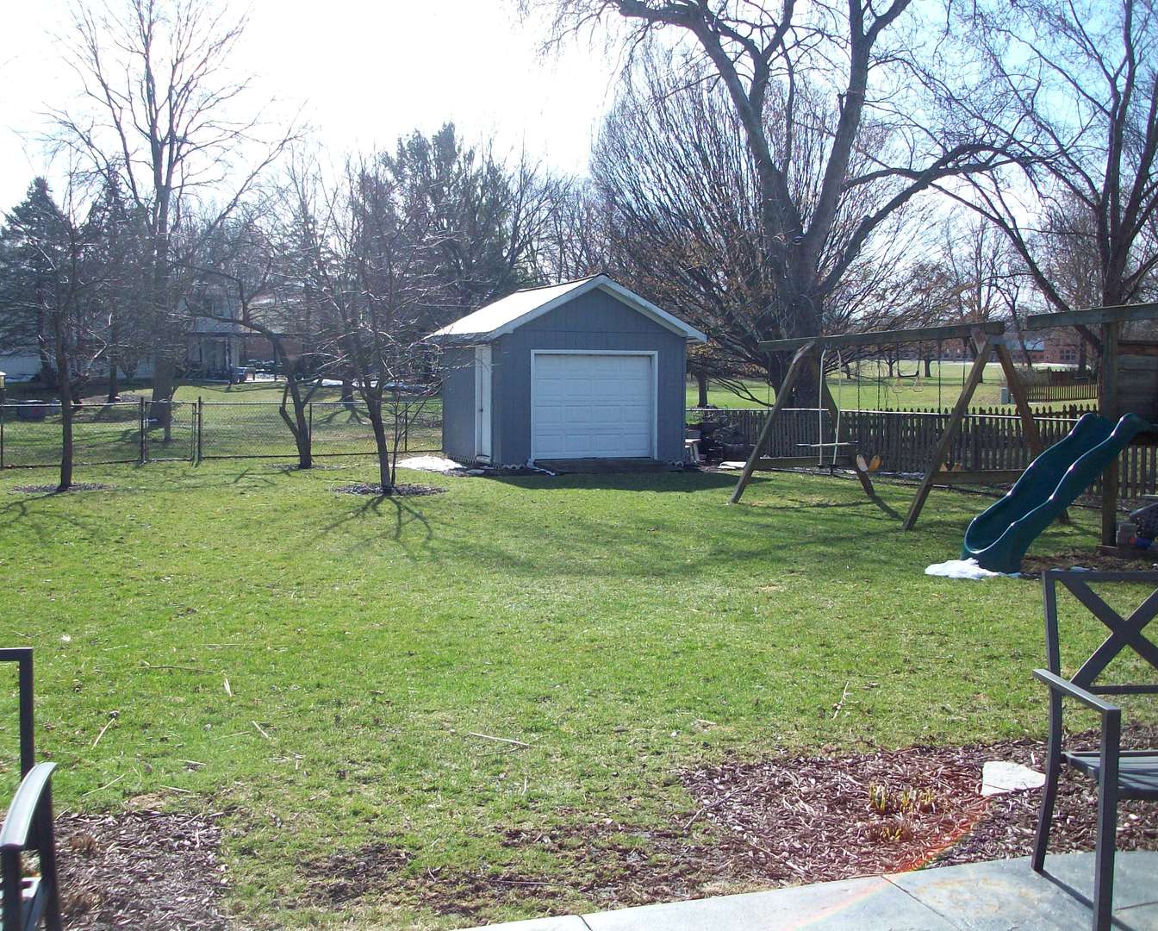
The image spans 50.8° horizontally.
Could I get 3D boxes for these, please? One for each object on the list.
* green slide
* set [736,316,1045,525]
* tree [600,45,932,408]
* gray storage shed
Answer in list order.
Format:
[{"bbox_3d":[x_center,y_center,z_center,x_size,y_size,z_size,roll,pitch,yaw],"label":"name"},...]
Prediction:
[{"bbox_3d":[4.349,0.200,10.966,1.680,1.320,0.600,-2,5,-23],"label":"green slide"},{"bbox_3d":[3.611,-0.599,15.477,2.353,2.246,4.758,-2,5,-25],"label":"set"},{"bbox_3d":[5.441,-6.569,35.612,9.916,11.236,9.712,0,4,0],"label":"tree"},{"bbox_3d":[-0.439,-1.951,25.161,4.257,3.586,5.026,-2,5,-20],"label":"gray storage shed"}]

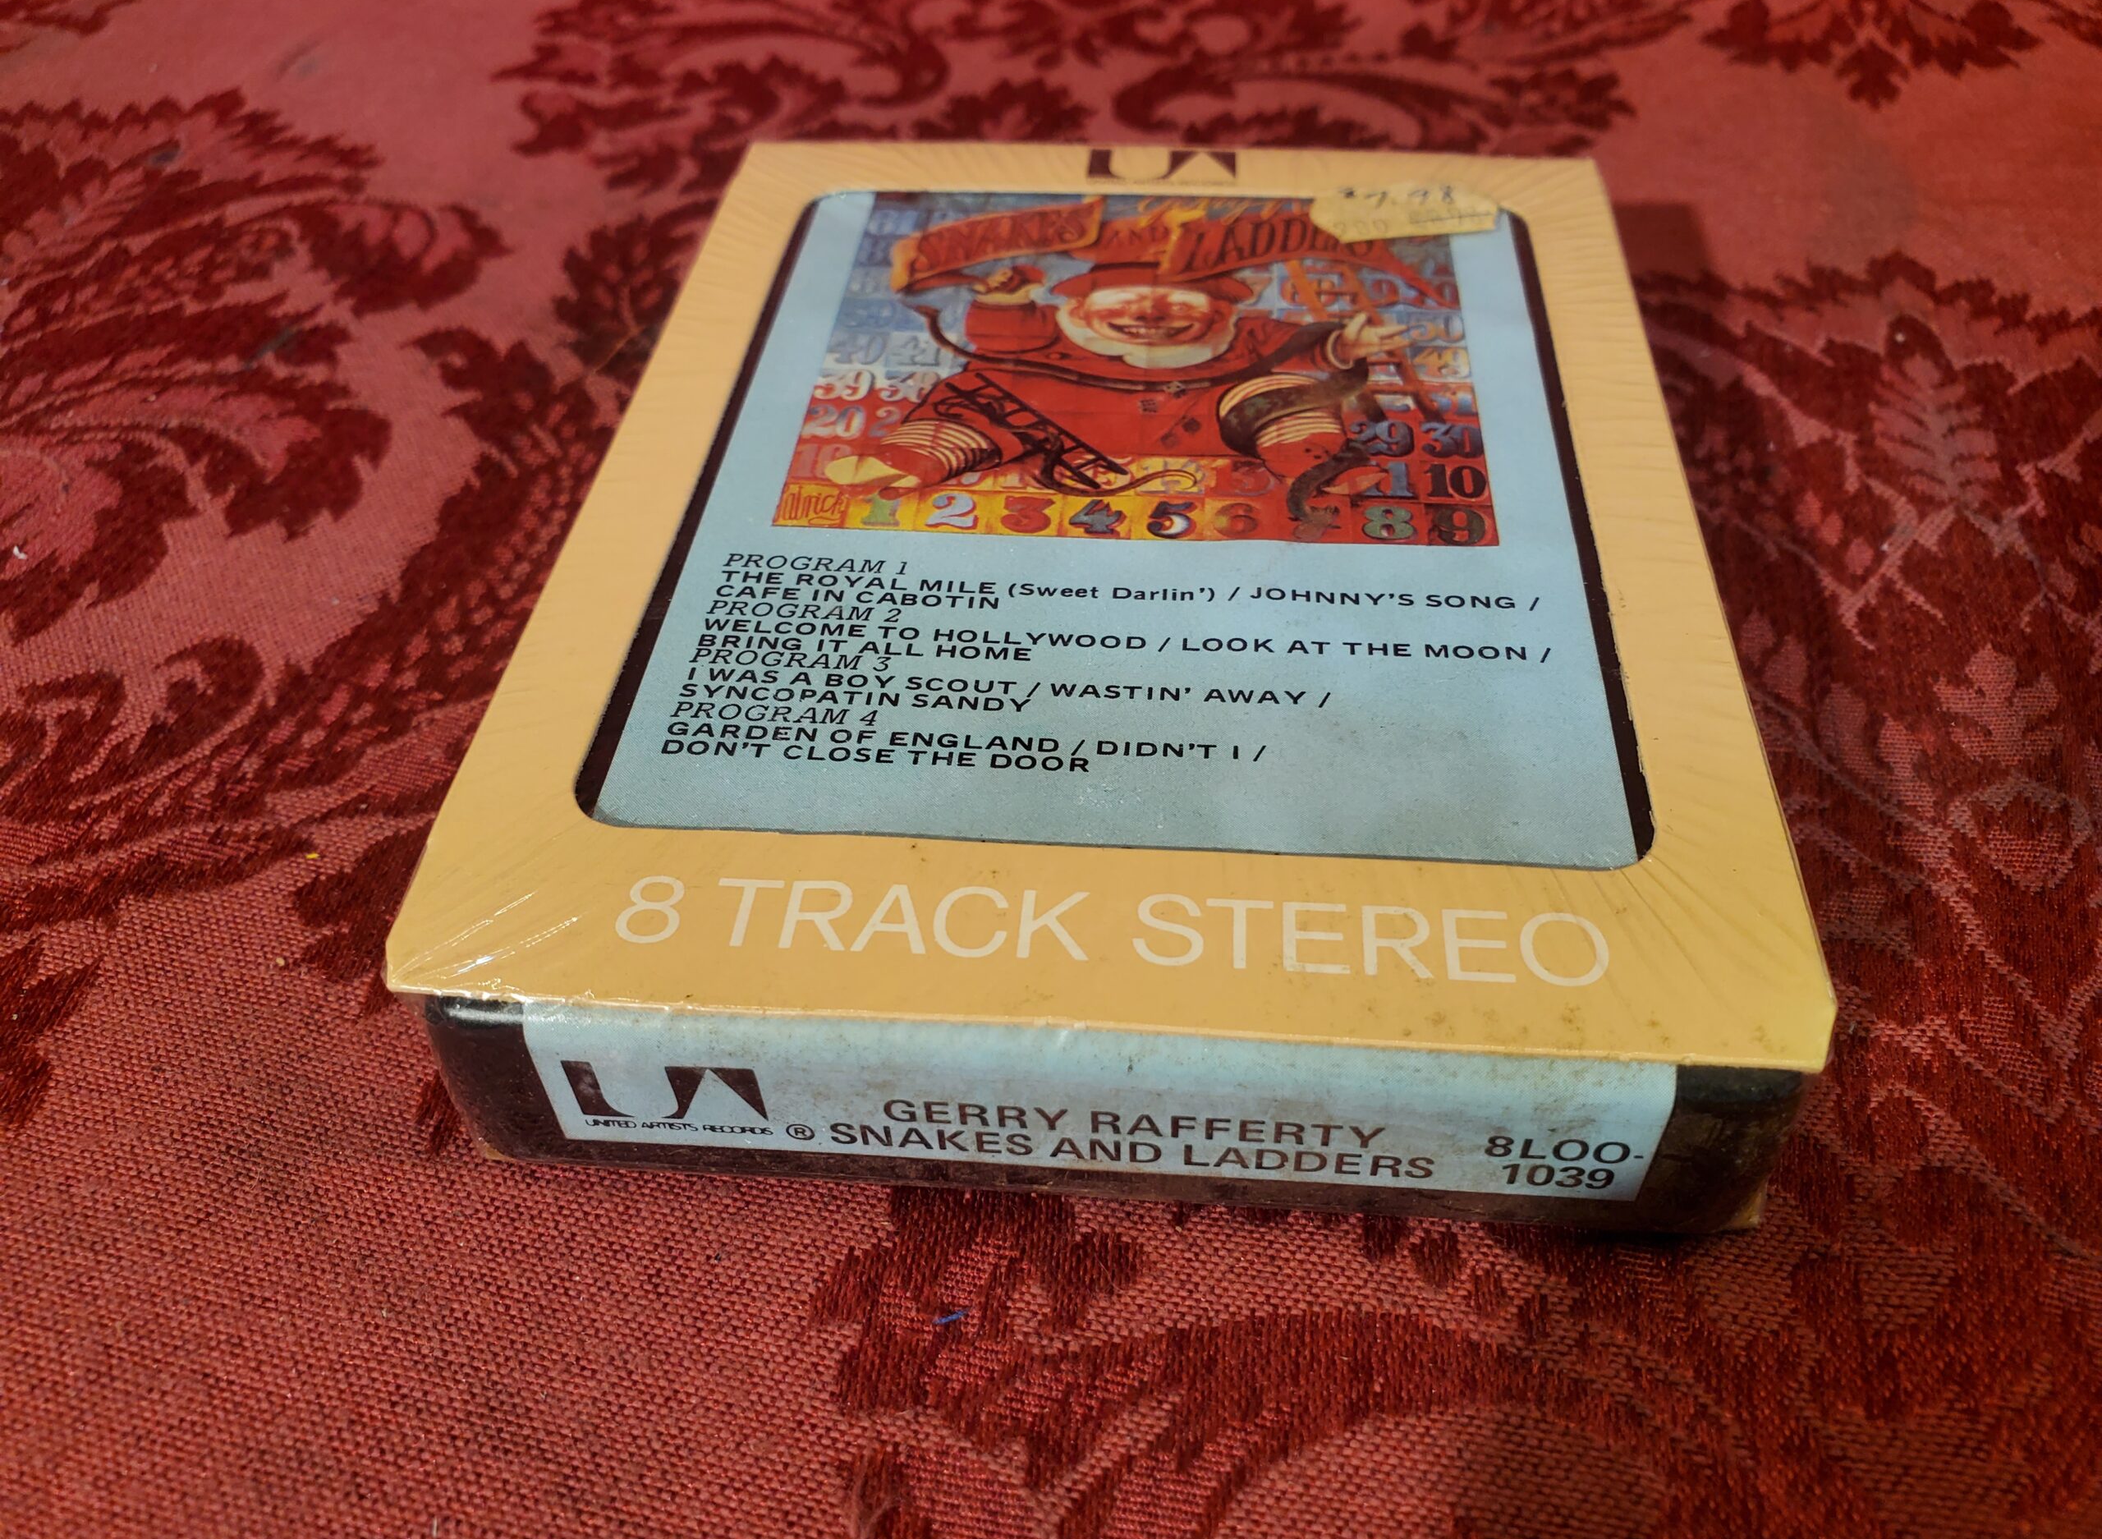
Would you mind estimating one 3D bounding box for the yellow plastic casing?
[{"bbox_3d":[0.009,-0.021,0.162,0.104,0.024,0.128,3,48,5],"label":"yellow plastic casing"}]

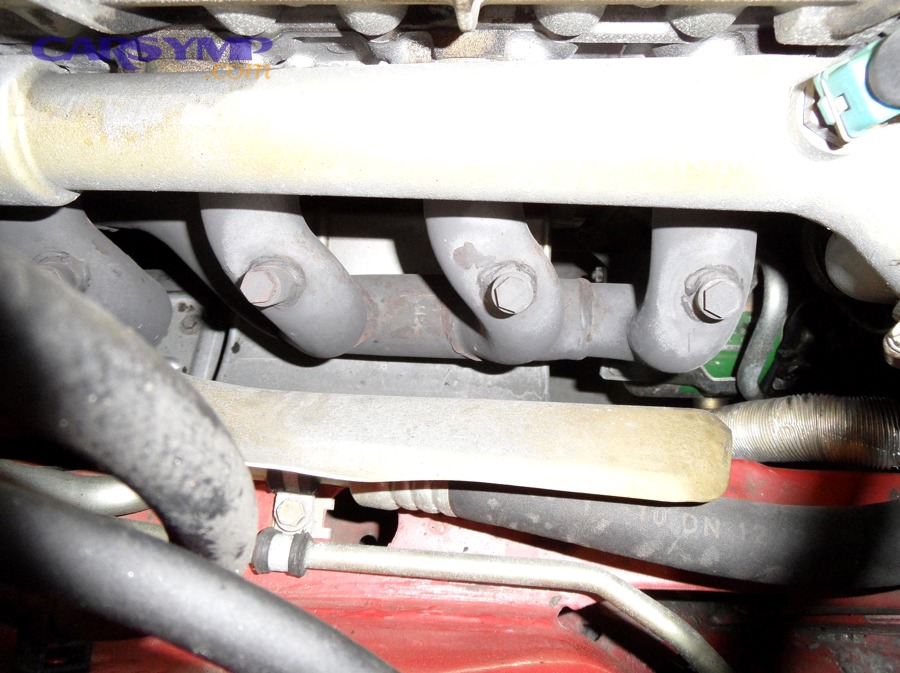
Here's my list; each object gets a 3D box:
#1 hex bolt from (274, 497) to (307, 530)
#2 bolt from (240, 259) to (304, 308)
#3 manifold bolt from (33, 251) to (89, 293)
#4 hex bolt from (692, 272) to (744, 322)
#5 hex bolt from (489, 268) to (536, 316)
[{"bbox_3d":[-0.072,0.081,0.285,0.015,0.008,0.015,0,78,-8],"label":"hex bolt"},{"bbox_3d":[-0.078,-0.022,0.267,0.018,0.018,0.014,0,9,15],"label":"bolt"},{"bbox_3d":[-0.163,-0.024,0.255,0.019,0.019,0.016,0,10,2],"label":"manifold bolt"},{"bbox_3d":[0.115,-0.016,0.266,0.018,0.018,0.012,0,12,3],"label":"hex bolt"},{"bbox_3d":[0.026,-0.019,0.266,0.018,0.018,0.012,0,13,-6],"label":"hex bolt"}]

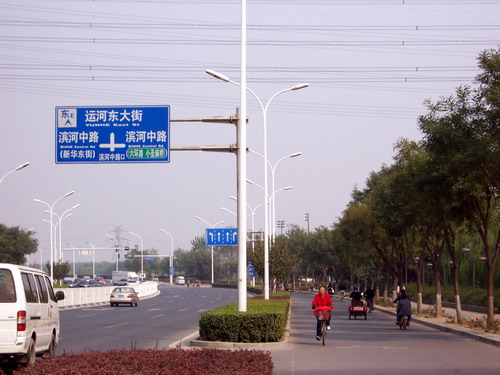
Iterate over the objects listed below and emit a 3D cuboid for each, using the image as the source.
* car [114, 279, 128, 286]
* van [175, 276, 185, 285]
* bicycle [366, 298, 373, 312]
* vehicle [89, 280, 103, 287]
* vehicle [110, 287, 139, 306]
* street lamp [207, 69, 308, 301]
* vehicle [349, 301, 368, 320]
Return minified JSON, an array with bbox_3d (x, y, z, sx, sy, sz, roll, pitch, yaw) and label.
[{"bbox_3d":[-28.422,21.106,285.000,4.100,1.460,1.660,0,-4,-5],"label":"car"},{"bbox_3d":[-14.327,19.275,265.000,1.680,1.720,4.200,1,-4,-12],"label":"van"},{"bbox_3d":[7.117,6.828,75.800,0.600,1.050,1.720,0,-4,1],"label":"bicycle"},{"bbox_3d":[-27.162,17.001,226.000,1.720,1.460,4.400,1,-4,-8],"label":"vehicle"},{"bbox_3d":[-9.309,8.120,95.500,1.690,1.450,4.350,0,-4,0],"label":"vehicle"},{"bbox_3d":[0.373,0.262,62.300,4.900,11.950,0.350,0,-4,0],"label":"street lamp"},{"bbox_3d":[5.115,5.775,60.600,0.870,1.000,2.100,0,-4,1],"label":"vehicle"}]

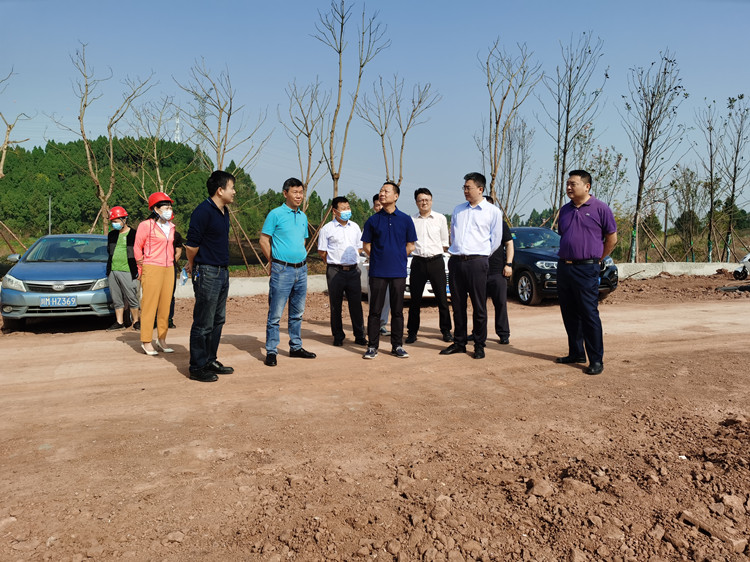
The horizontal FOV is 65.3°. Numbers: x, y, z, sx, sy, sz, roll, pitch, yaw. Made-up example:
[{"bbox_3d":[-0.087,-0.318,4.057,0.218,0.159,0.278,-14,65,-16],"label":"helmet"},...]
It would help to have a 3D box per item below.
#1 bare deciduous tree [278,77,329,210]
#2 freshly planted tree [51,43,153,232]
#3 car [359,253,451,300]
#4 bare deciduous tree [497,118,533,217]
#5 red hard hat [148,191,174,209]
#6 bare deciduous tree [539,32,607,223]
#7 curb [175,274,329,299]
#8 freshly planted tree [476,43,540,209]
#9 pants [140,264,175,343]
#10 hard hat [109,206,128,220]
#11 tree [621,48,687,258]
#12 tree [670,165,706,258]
[{"bbox_3d":[-2.146,-3.257,17.800,1.583,5.814,1.504,0,3,0],"label":"bare deciduous tree"},{"bbox_3d":[-7.015,-3.129,15.000,2.616,5.874,2.224,0,3,0],"label":"freshly planted tree"},{"bbox_3d":[0.720,-0.256,13.600,1.810,1.500,4.600,-1,3,-18],"label":"car"},{"bbox_3d":[6.006,-3.912,25.000,1.624,6.241,1.543,0,3,0],"label":"bare deciduous tree"},{"bbox_3d":[-2.264,-0.859,6.200,0.280,0.160,0.225,-15,-5,34],"label":"red hard hat"},{"bbox_3d":[7.298,-4.871,21.500,2.426,8.529,2.305,0,3,0],"label":"bare deciduous tree"},{"bbox_3d":[-3.168,0.141,15.000,4.200,0.530,0.300,-2,4,-26],"label":"curb"},{"bbox_3d":[4.566,-4.395,20.000,2.326,7.798,2.093,0,3,0],"label":"freshly planted tree"},{"bbox_3d":[-2.306,0.239,6.200,0.300,0.840,0.360,2,4,34],"label":"pants"},{"bbox_3d":[-3.597,-0.946,8.200,0.225,0.160,0.280,1,16,22],"label":"hard hat"},{"bbox_3d":[10.715,-4.771,22.500,2.539,8.195,2.285,0,3,0],"label":"tree"},{"bbox_3d":[14.428,-3.163,27.000,1.754,4.432,1.667,0,3,0],"label":"tree"}]

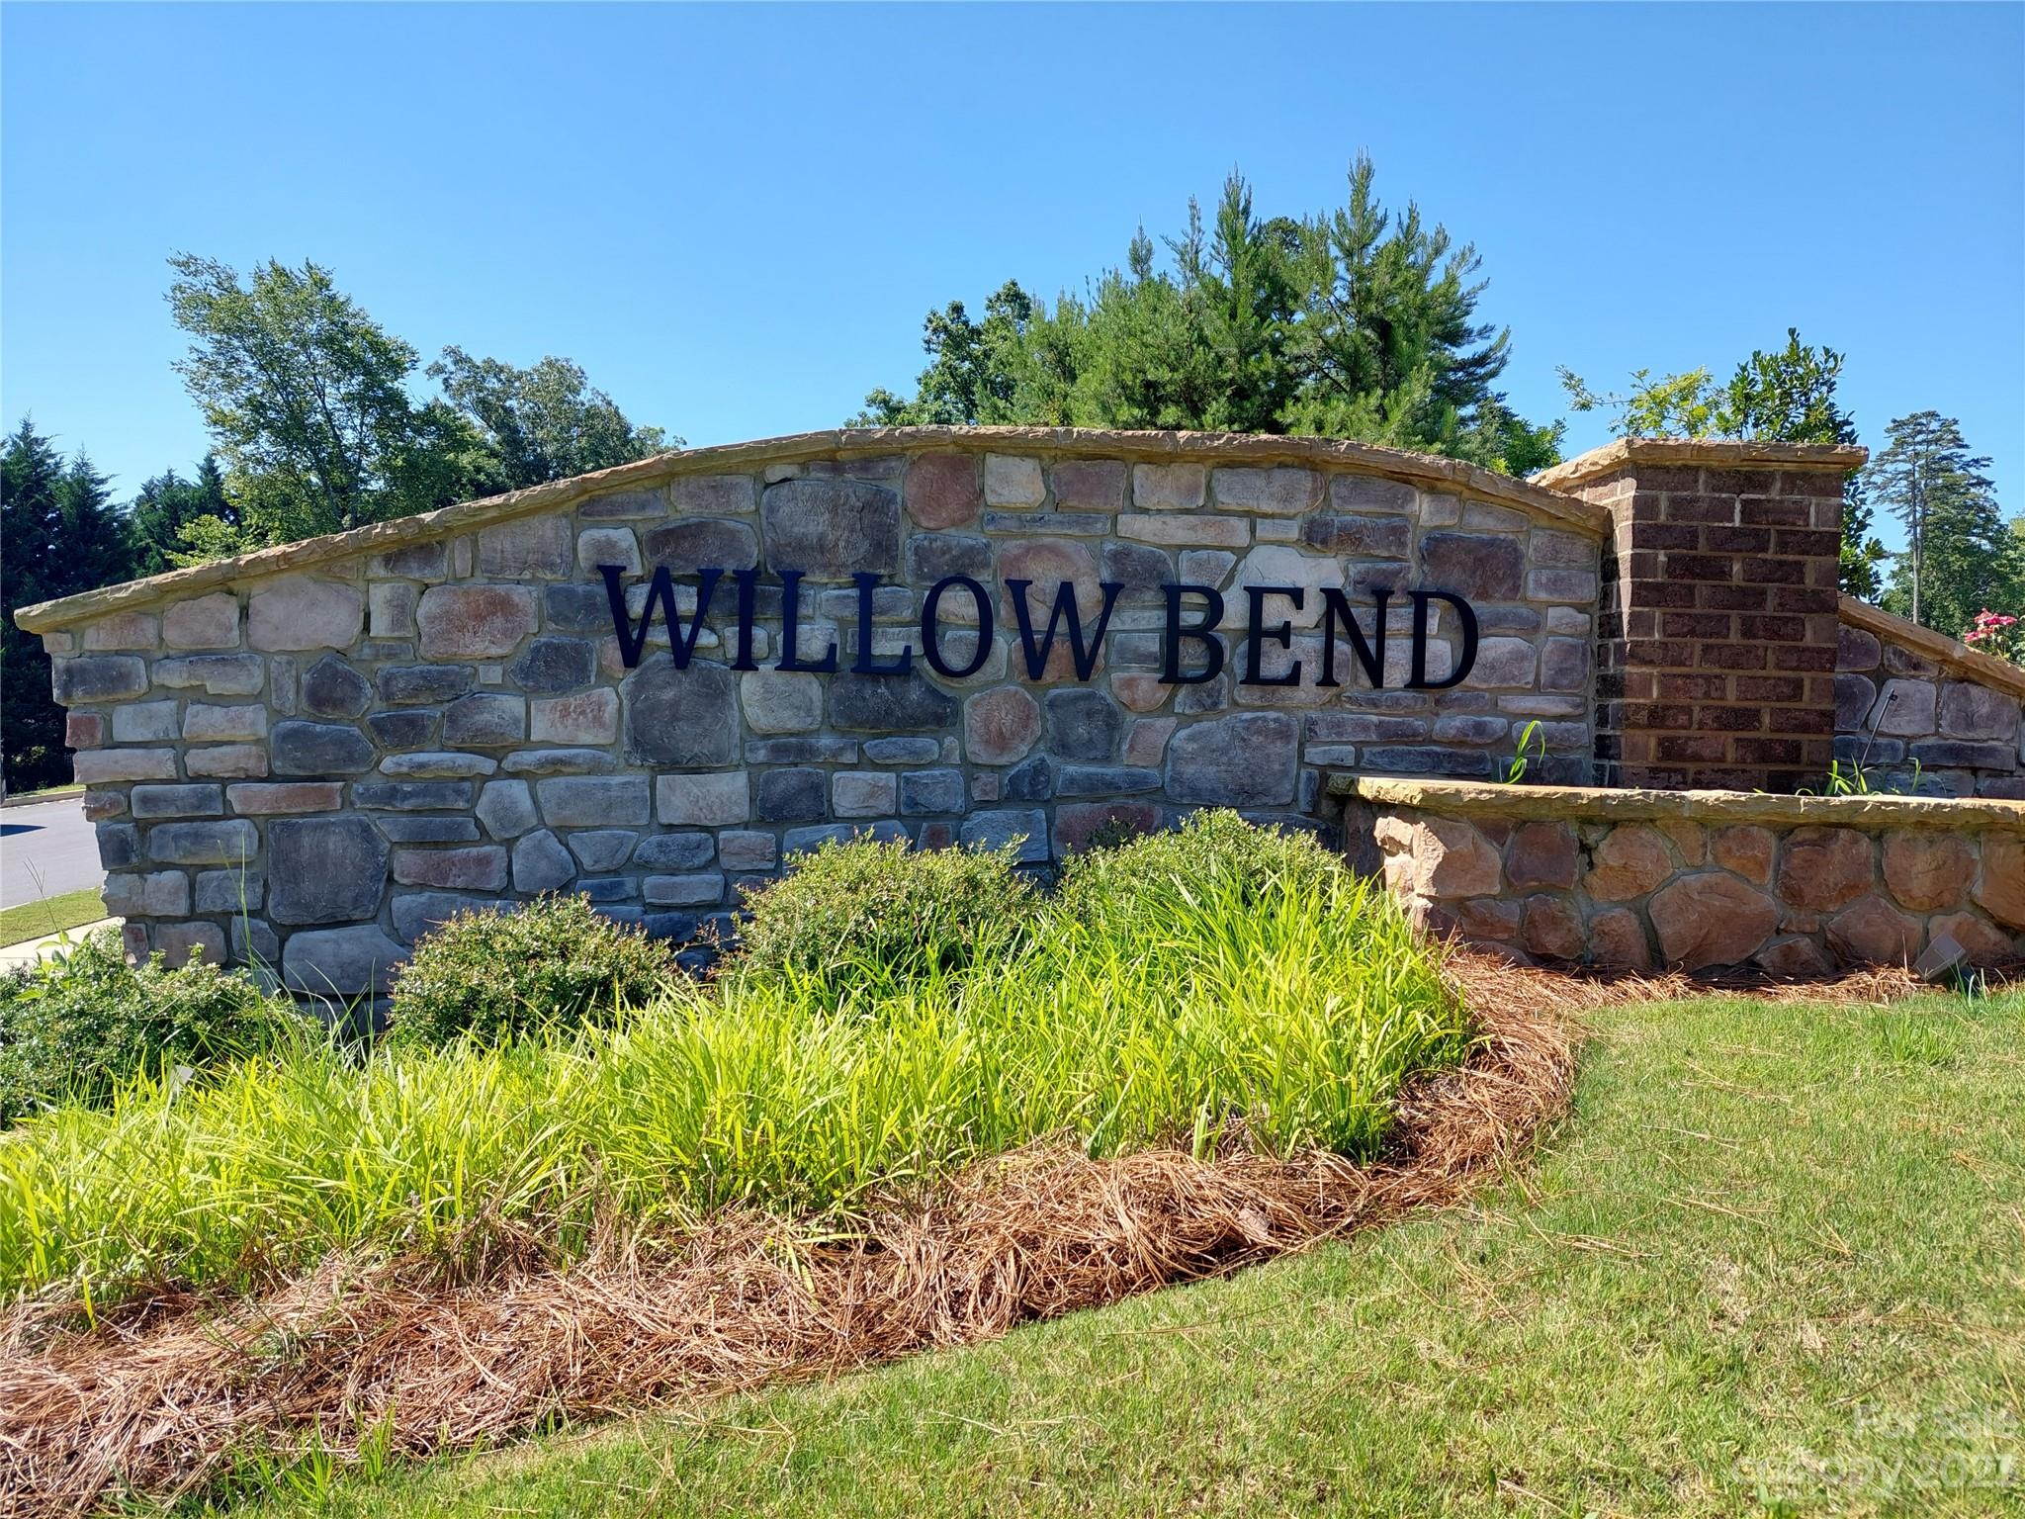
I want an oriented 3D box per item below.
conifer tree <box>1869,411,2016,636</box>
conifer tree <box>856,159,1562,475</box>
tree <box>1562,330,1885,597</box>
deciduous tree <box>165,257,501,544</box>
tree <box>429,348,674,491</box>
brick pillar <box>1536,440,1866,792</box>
[{"bbox_3d":[46.120,-8.020,70.198,7.335,18.597,7.300,2,1,-2],"label":"conifer tree"},{"bbox_3d":[1.868,-2.519,14.074,7.035,6.939,4.500,2,1,-2],"label":"conifer tree"},{"bbox_3d":[4.255,-0.783,8.539,1.954,3.637,1.800,2,1,-2],"label":"tree"},{"bbox_3d":[-9.825,-3.152,20.086,4.665,8.100,4.500,2,1,-2],"label":"deciduous tree"},{"bbox_3d":[-11.627,-4.805,35.116,6.113,10.864,6.000,2,1,-2],"label":"tree"},{"bbox_3d":[1.998,-0.366,4.201,0.660,1.020,0.660,2,1,-2],"label":"brick pillar"}]

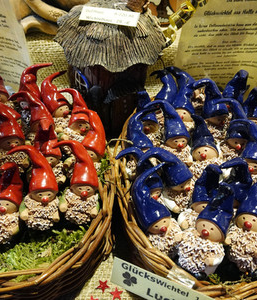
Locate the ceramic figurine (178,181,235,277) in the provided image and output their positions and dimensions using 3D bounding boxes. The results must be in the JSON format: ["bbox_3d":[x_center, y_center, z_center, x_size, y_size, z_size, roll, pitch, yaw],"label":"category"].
[{"bbox_3d":[0.069,0.072,0.265,0.042,0.085,0.041,8,17,9],"label":"ceramic figurine"}]

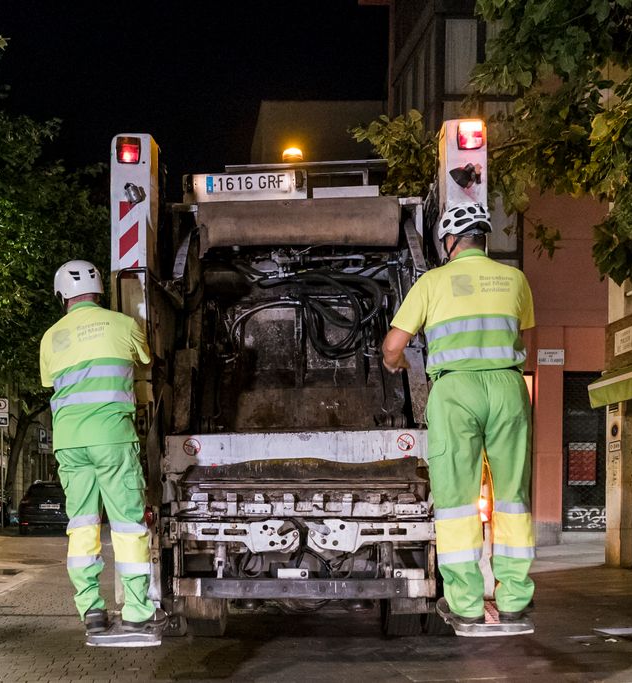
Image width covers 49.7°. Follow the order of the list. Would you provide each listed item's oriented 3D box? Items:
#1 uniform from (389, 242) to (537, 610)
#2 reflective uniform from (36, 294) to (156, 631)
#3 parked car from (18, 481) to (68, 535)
[{"bbox_3d":[0.639,0.398,3.020,0.580,1.580,0.400,1,-7,-5],"label":"uniform"},{"bbox_3d":[-1.032,0.565,3.240,0.500,1.510,0.400,-5,-7,20],"label":"reflective uniform"},{"bbox_3d":[-7.810,5.015,21.200,1.800,1.500,4.300,2,-9,-10],"label":"parked car"}]

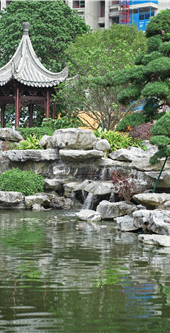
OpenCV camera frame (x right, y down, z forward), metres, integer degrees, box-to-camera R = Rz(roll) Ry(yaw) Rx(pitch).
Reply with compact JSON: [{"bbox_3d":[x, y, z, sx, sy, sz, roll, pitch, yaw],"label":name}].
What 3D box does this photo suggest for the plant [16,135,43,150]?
[{"bbox_3d":[-2.366,-1.023,32.550,1.194,0.682,1.000,1,0,-4],"label":"plant"}]

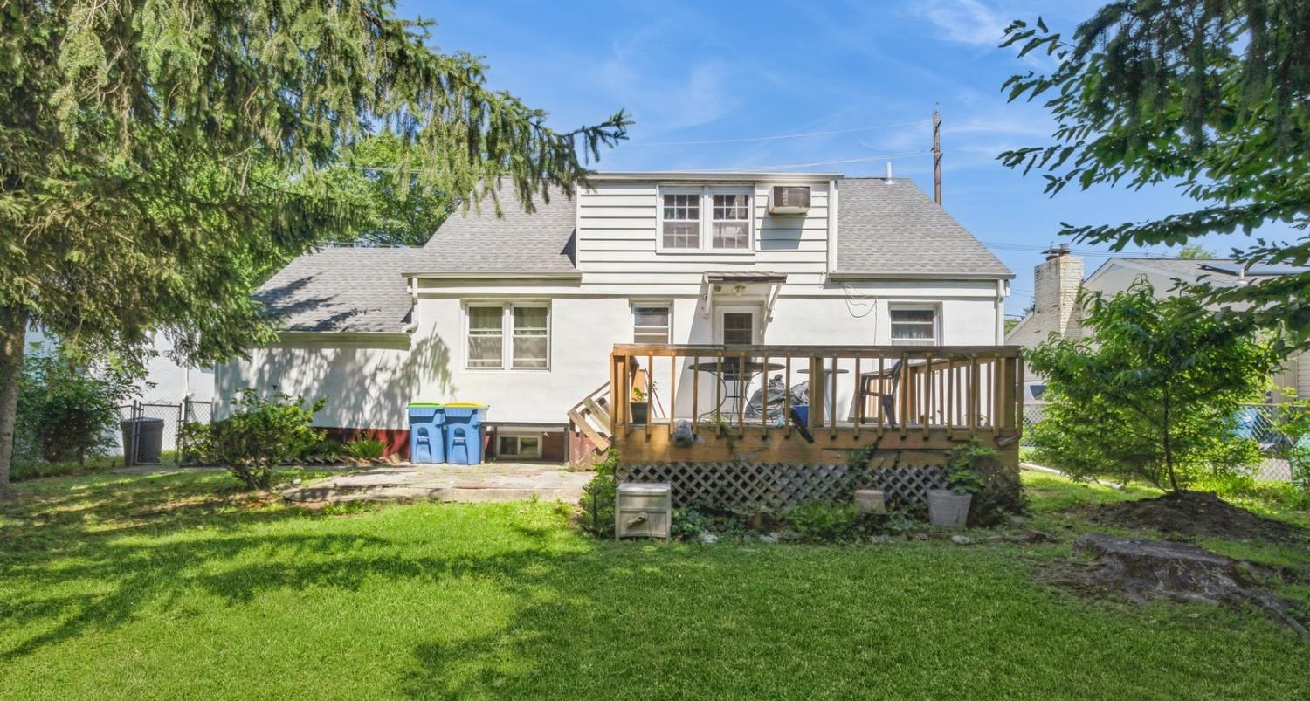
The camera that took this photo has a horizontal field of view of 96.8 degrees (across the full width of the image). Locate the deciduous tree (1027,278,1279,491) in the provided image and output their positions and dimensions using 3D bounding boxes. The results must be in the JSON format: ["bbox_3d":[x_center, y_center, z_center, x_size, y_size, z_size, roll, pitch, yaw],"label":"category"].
[{"bbox_3d":[6.150,0.430,7.300,2.650,2.650,2.500,0,-3,0],"label":"deciduous tree"}]

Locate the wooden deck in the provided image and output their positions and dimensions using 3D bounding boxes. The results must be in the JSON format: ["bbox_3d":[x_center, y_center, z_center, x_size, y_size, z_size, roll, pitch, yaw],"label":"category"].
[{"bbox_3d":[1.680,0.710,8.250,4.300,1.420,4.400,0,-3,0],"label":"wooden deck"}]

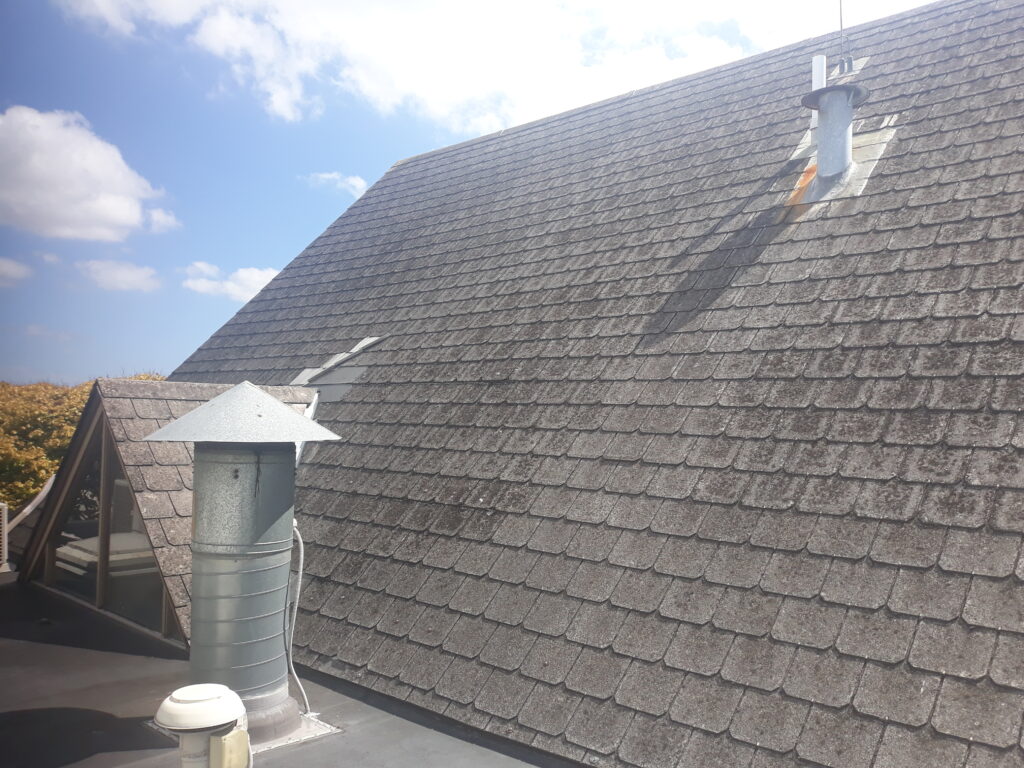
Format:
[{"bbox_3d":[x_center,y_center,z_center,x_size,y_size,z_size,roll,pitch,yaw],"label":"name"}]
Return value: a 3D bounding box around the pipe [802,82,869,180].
[{"bbox_3d":[2.781,-2.099,6.884,0.545,0.786,0.545,1,-2,0],"label":"pipe"}]

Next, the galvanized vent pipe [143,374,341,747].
[{"bbox_3d":[-1.450,0.891,4.297,1.008,1.811,1.008,1,-2,0],"label":"galvanized vent pipe"}]

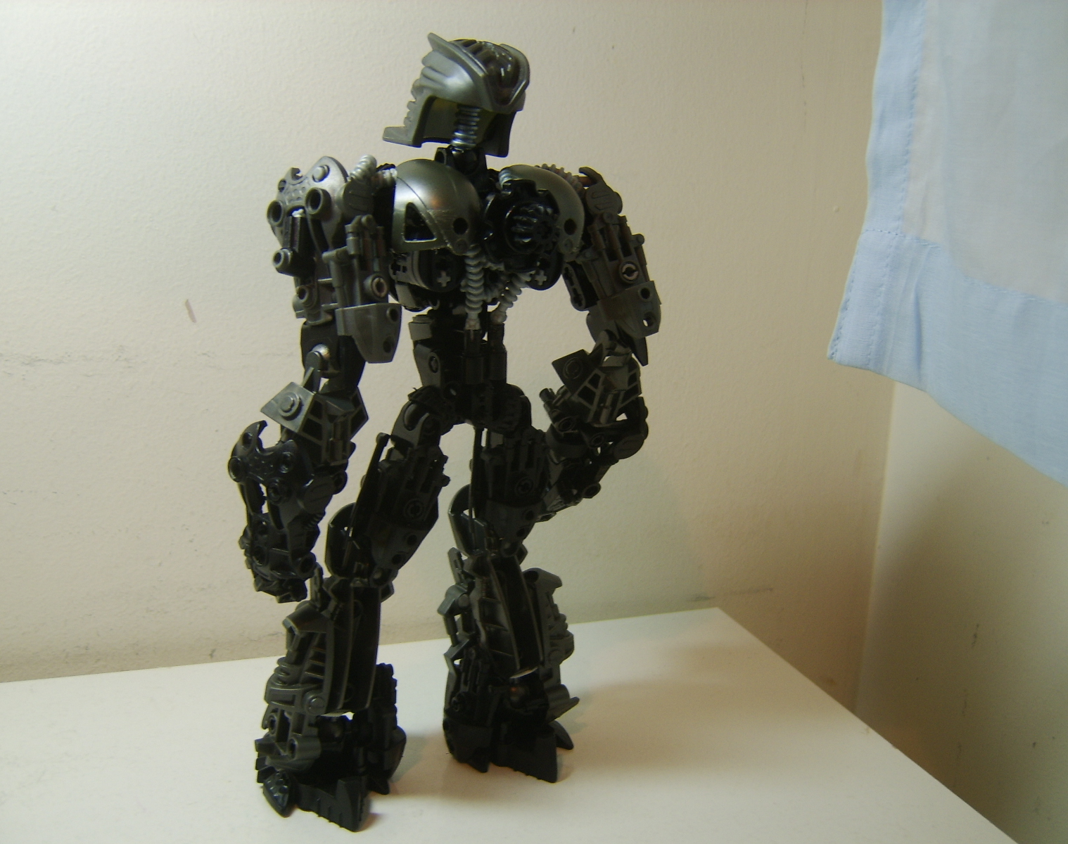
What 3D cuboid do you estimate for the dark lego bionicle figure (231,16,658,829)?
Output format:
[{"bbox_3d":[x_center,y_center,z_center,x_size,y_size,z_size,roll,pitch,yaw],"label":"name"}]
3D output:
[{"bbox_3d":[-0.031,0.004,0.358,0.140,0.266,0.080,-6,15,-34],"label":"dark lego bionicle figure"}]

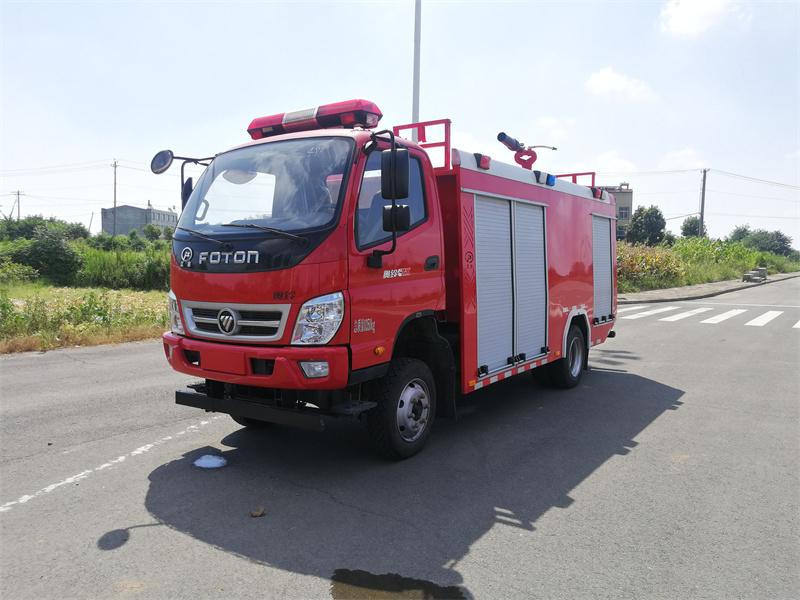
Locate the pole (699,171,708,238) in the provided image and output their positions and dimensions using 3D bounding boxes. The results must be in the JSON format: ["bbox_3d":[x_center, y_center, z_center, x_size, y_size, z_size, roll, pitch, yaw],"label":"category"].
[{"bbox_3d":[24.280,-5.960,50.000,0.600,9.400,0.350,2,4,30],"label":"pole"}]

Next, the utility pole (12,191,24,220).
[{"bbox_3d":[-44.570,-7.770,73.000,1.400,10.000,0.300,-2,4,-30],"label":"utility pole"}]

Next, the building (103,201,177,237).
[{"bbox_3d":[-68.700,-16.660,174.000,14.000,16.300,30.000,1,3,9],"label":"building"}]

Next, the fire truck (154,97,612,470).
[{"bbox_3d":[0.486,-0.281,6.848,2.250,2.840,6.000,2,4,35],"label":"fire truck"}]

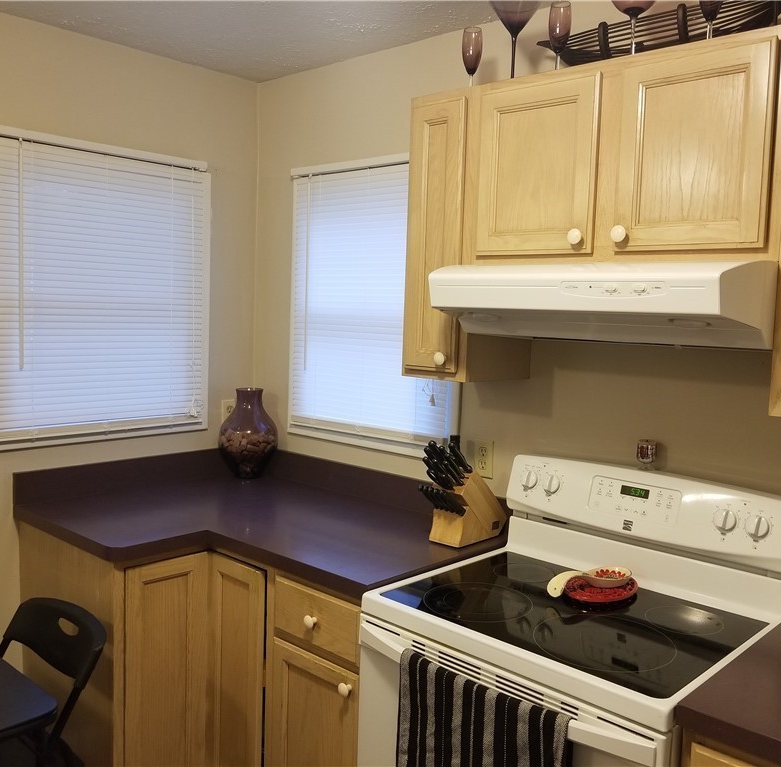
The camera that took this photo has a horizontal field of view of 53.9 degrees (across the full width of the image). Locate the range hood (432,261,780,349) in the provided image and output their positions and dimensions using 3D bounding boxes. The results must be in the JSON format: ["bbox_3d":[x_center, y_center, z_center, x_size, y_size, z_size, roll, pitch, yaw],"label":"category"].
[{"bbox_3d":[0.522,-0.185,1.808,0.730,0.171,0.485,7,7,43],"label":"range hood"}]

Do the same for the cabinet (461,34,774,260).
[{"bbox_3d":[0.586,-0.505,1.835,0.753,0.456,0.330,7,7,43],"label":"cabinet"}]

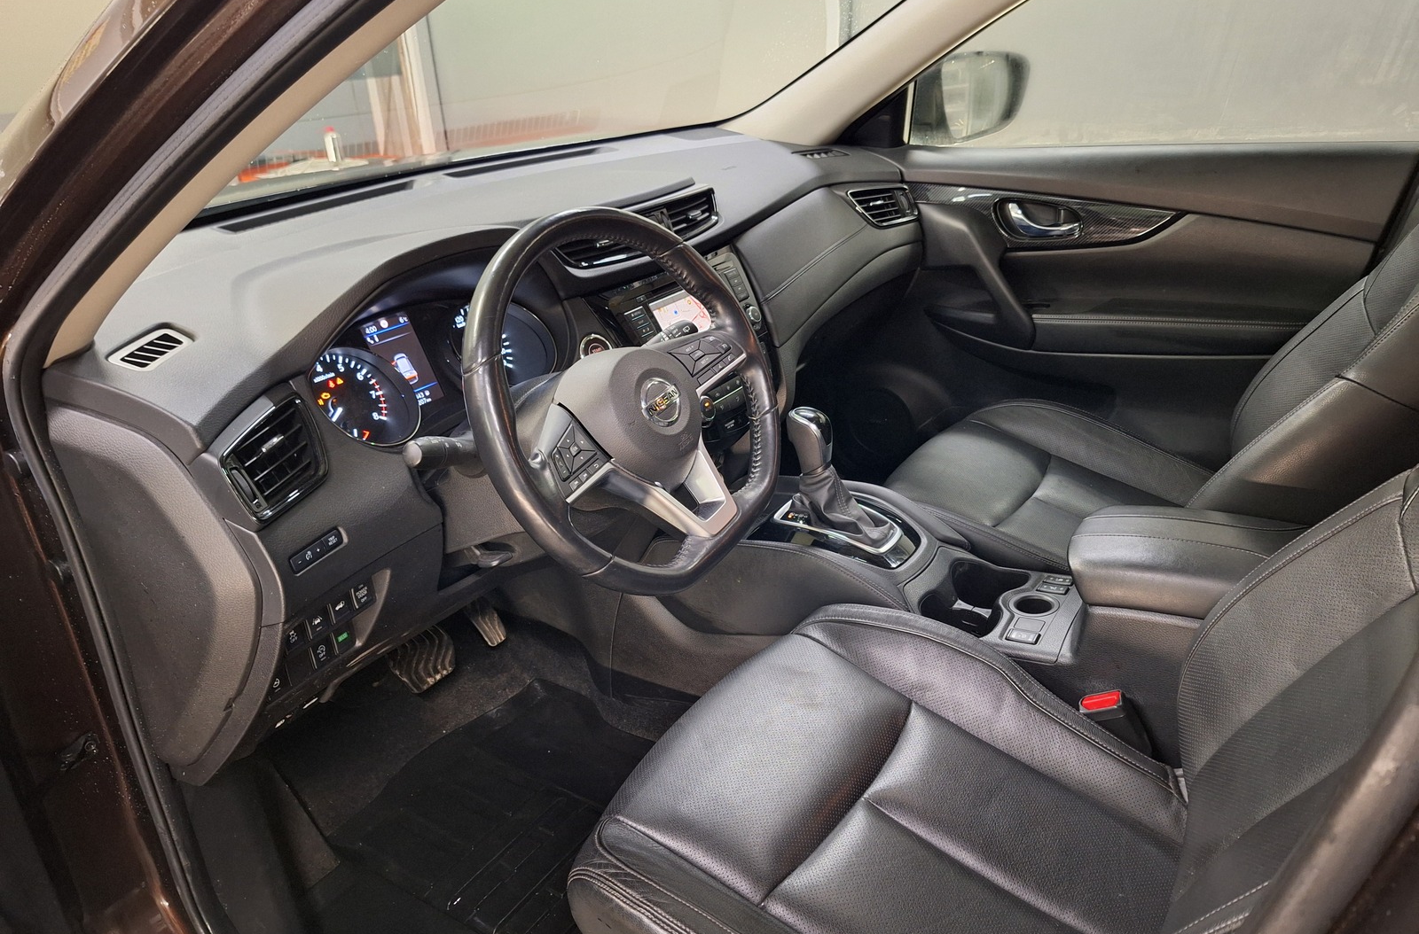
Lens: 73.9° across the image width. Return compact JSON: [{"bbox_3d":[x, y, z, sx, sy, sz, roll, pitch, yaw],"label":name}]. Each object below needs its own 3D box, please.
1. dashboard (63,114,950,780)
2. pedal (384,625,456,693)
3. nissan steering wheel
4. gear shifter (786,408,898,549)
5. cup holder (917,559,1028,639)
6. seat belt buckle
[{"bbox_3d":[-0.147,-0.180,1.421,0.530,0.540,1.460,14,31,34],"label":"dashboard"},{"bbox_3d":[-0.431,0.282,1.392,0.040,0.080,0.100,-26,5,45],"label":"pedal"},{"bbox_3d":[-0.077,-0.065,0.906,0.120,0.360,0.370,-16,12,44],"label":"nissan steering wheel"},{"bbox_3d":[0.160,0.014,1.269,0.165,0.195,0.090,14,31,34],"label":"gear shifter"},{"bbox_3d":[0.342,0.196,1.215,0.105,0.085,0.165,14,31,34],"label":"cup holder"},{"bbox_3d":[0.438,0.287,1.001,0.046,0.095,0.030,-29,3,45],"label":"seat belt buckle"}]

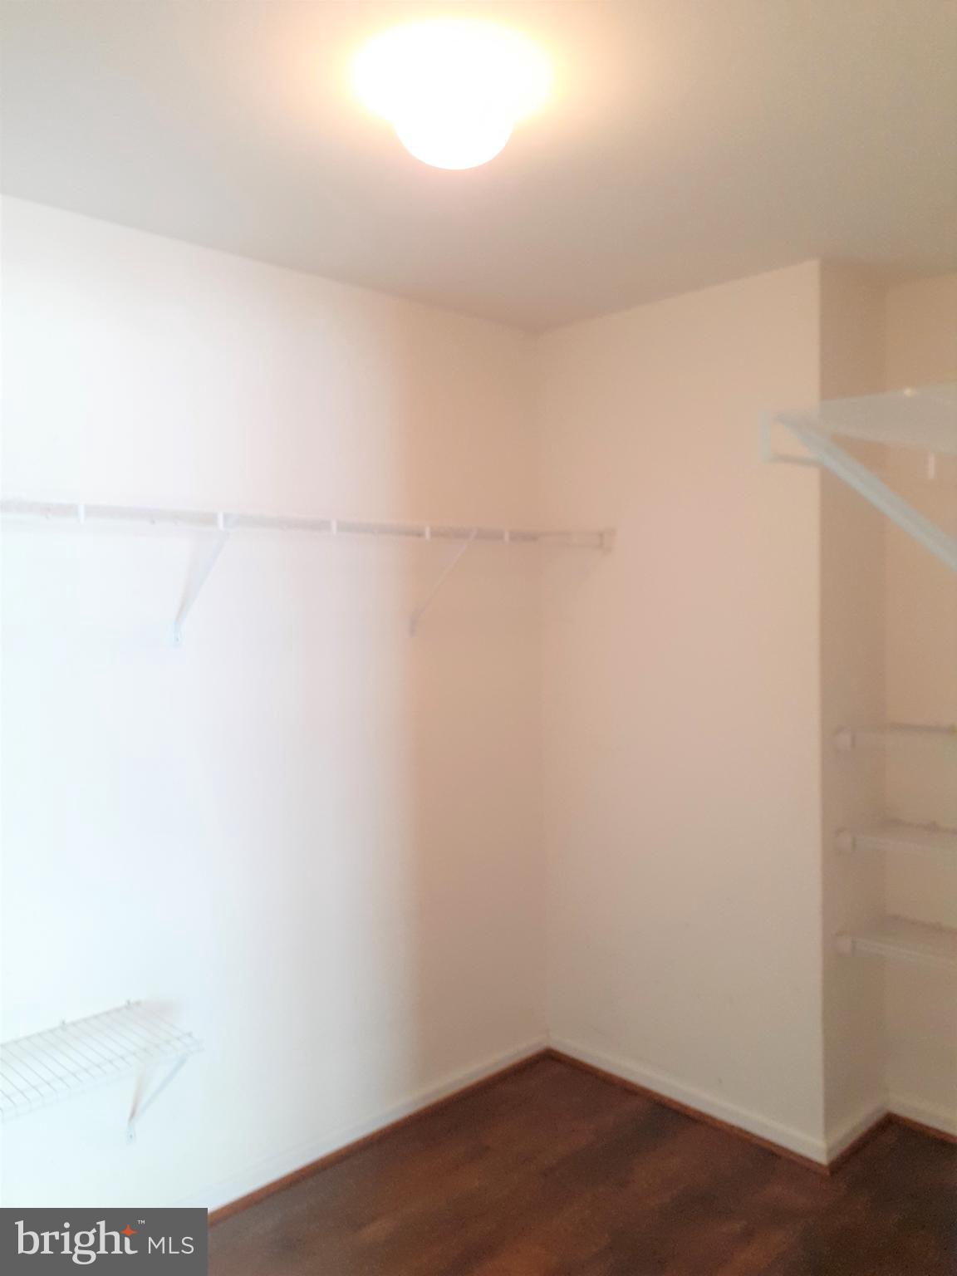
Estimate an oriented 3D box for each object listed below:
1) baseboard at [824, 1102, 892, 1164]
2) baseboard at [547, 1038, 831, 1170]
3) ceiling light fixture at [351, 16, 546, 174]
[{"bbox_3d":[1.079,1.395,2.827,0.396,0.073,0.022,-3,3,-44],"label":"baseboard"},{"bbox_3d":[0.585,1.394,3.051,0.022,0.073,1.024,-3,3,-44],"label":"baseboard"},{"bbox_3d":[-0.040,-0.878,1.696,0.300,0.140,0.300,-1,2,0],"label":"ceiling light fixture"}]

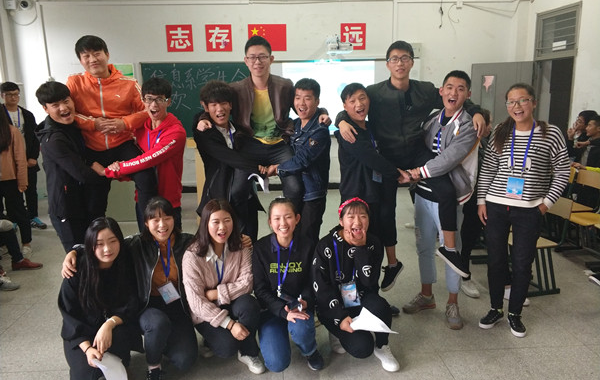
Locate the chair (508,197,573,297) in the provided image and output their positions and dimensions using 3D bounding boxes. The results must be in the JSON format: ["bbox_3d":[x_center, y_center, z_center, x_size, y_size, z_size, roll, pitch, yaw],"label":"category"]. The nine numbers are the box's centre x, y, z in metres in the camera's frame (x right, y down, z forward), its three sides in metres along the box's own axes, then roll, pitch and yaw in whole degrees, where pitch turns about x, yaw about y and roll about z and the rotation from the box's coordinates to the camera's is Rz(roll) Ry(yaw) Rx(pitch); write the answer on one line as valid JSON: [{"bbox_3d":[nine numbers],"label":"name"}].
[{"bbox_3d":[1.903,0.410,3.849,0.480,0.770,0.430,-4,12,-15],"label":"chair"}]

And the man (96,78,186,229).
[{"bbox_3d":[-1.013,0.121,3.186,0.520,1.710,0.460,2,12,15],"label":"man"}]

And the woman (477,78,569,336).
[{"bbox_3d":[1.432,0.127,3.105,0.550,1.640,0.350,5,13,24],"label":"woman"}]

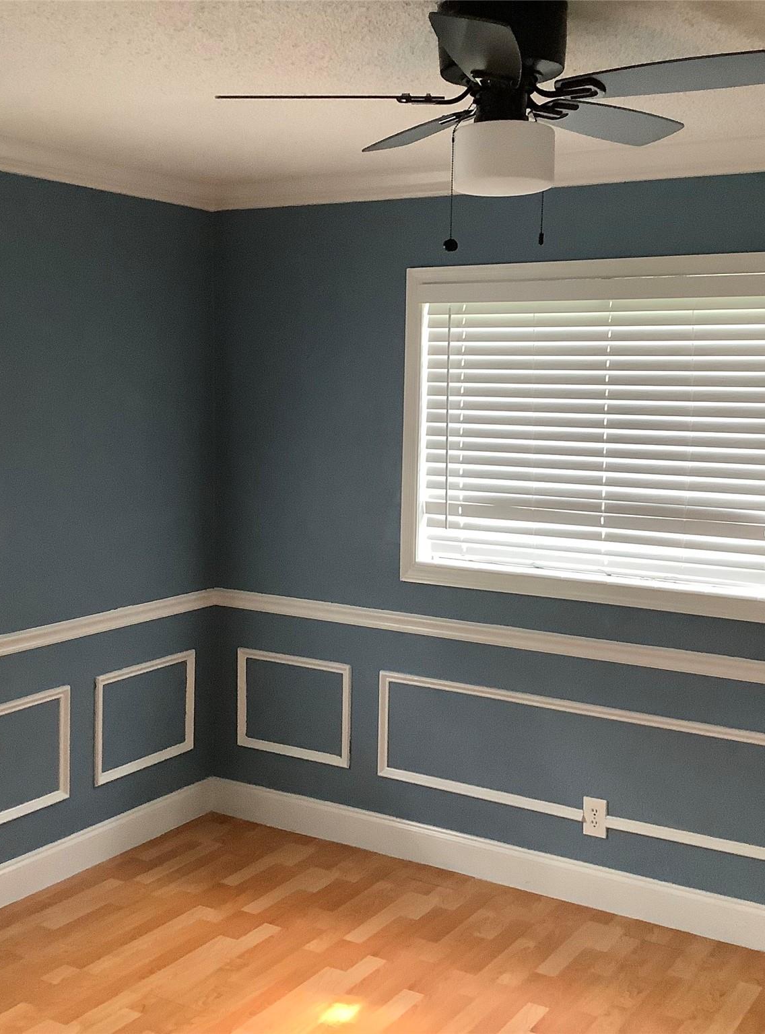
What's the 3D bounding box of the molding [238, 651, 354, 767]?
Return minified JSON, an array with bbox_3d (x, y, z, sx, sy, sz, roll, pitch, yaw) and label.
[{"bbox_3d":[-0.338,0.707,4.579,0.509,0.380,0.020,5,8,31],"label":"molding"}]

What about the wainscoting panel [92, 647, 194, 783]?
[{"bbox_3d":[-0.838,0.718,4.455,0.020,0.383,0.515,5,8,31],"label":"wainscoting panel"}]

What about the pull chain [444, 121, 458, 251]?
[{"bbox_3d":[0.126,-0.606,2.273,0.027,0.228,0.027,1,7,3],"label":"pull chain"}]

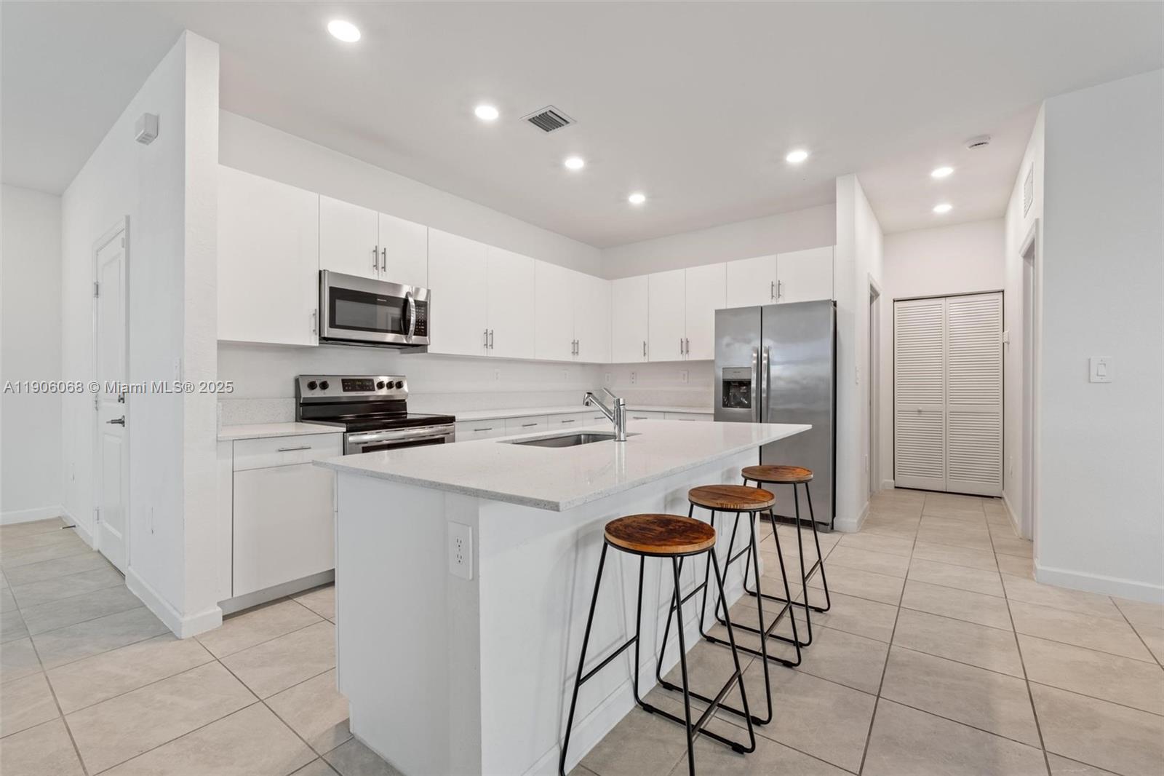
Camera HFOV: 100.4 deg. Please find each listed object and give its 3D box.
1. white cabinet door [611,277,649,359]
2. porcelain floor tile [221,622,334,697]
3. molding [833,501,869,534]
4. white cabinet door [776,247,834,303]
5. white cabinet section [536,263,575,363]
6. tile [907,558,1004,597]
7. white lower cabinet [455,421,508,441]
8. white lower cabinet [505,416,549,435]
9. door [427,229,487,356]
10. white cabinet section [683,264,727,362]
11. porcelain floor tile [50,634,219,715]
[{"bbox_3d":[0.518,-0.727,5.198,0.460,0.912,0.025,0,0,37],"label":"white cabinet door"},{"bbox_3d":[-1.208,1.136,2.064,0.444,0.010,0.442,0,0,37],"label":"porcelain floor tile"},{"bbox_3d":[2.264,1.066,4.059,0.162,0.100,0.695,0,1,37],"label":"molding"},{"bbox_3d":[1.913,-0.951,4.151,0.455,0.454,0.024,0,1,37],"label":"white cabinet door"},{"bbox_3d":[-0.274,-0.727,4.676,0.020,0.920,0.600,0,0,37],"label":"white cabinet section"},{"bbox_3d":[2.227,1.130,2.903,0.442,0.010,0.450,0,1,37],"label":"tile"},{"bbox_3d":[-0.984,0.680,3.751,0.604,0.879,0.503,0,0,37],"label":"white lower cabinet"},{"bbox_3d":[-0.680,0.676,4.153,0.604,0.879,0.505,0,0,37],"label":"white lower cabinet"},{"bbox_3d":[-0.958,-0.714,3.763,0.022,0.914,0.573,0,0,37],"label":"door"},{"bbox_3d":[1.215,-0.731,4.737,0.416,0.914,0.022,0,0,37],"label":"white cabinet section"},{"bbox_3d":[-1.840,1.131,1.980,0.445,0.010,0.445,0,0,37],"label":"porcelain floor tile"}]

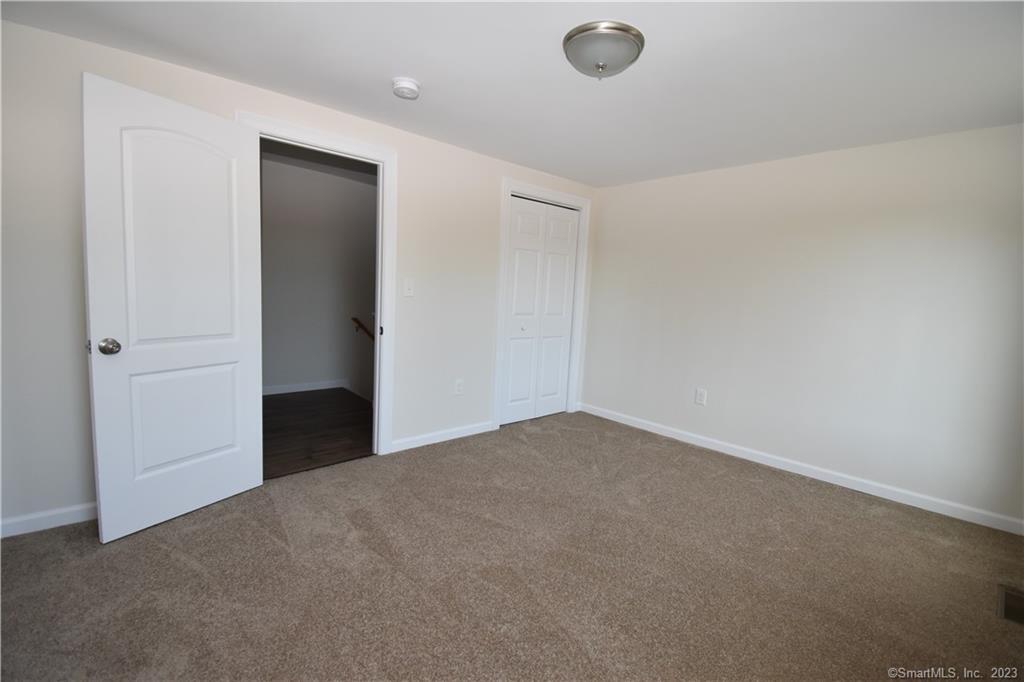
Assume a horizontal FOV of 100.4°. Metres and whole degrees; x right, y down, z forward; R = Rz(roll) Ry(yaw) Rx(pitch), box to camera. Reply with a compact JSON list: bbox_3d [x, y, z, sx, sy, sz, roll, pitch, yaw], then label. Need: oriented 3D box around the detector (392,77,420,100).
[{"bbox_3d":[-0.560,-1.335,2.238,0.143,0.050,0.143,-3,8,-42],"label":"detector"}]

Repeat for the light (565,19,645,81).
[{"bbox_3d":[0.387,-1.194,1.808,0.340,0.145,0.340,3,6,0],"label":"light"}]

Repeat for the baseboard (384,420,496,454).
[{"bbox_3d":[-0.516,0.765,3.460,0.980,0.085,0.015,-3,8,-42],"label":"baseboard"}]

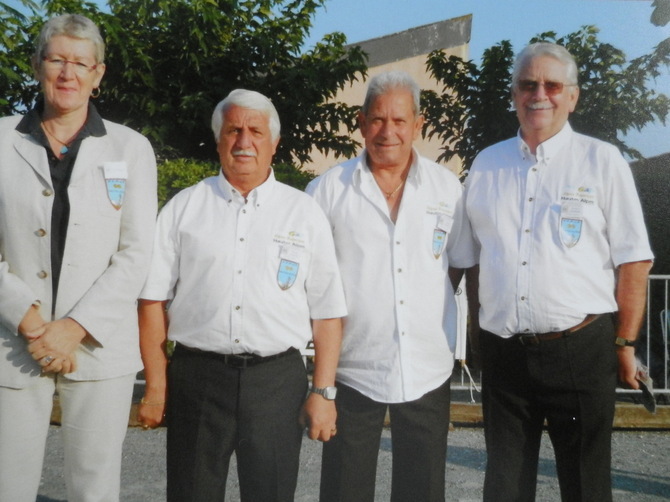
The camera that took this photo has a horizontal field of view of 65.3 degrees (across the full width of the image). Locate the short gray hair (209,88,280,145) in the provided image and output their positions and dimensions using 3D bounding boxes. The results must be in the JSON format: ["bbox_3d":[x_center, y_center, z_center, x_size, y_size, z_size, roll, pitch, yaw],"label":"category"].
[{"bbox_3d":[-0.251,-0.378,1.480,0.190,0.165,0.215,0,3,-7],"label":"short gray hair"}]

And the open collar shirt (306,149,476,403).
[{"bbox_3d":[0.164,0.071,1.570,0.530,0.740,0.280,0,3,-6],"label":"open collar shirt"}]

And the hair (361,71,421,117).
[{"bbox_3d":[0.166,-0.464,1.560,0.172,0.145,0.200,0,3,7],"label":"hair"}]

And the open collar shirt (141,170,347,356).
[{"bbox_3d":[-0.259,0.033,1.480,0.570,0.530,0.290,0,3,-6],"label":"open collar shirt"}]

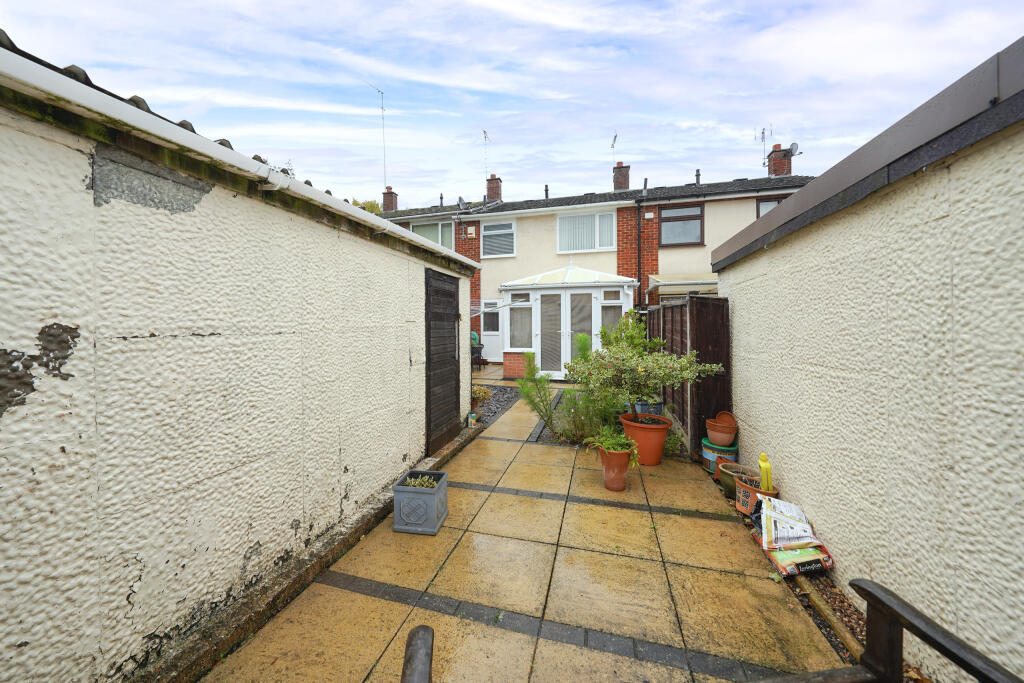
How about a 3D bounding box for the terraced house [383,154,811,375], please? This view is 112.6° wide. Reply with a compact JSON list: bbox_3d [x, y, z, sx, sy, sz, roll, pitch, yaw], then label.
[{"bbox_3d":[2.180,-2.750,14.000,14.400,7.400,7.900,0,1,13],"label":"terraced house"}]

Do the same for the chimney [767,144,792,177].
[{"bbox_3d":[9.710,-6.480,12.390,0.580,1.250,0.480,0,1,13],"label":"chimney"}]

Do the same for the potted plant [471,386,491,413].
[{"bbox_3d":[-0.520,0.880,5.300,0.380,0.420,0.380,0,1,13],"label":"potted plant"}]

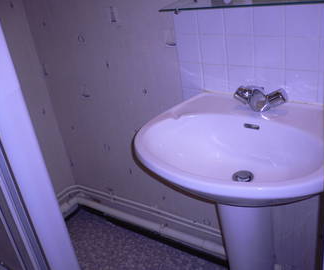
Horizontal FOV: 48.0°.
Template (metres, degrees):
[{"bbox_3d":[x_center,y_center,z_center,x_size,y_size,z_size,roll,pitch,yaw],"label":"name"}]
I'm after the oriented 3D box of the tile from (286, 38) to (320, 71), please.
[{"bbox_3d":[0.417,-0.244,1.085,0.100,0.100,0.008,13,33,38],"label":"tile"}]

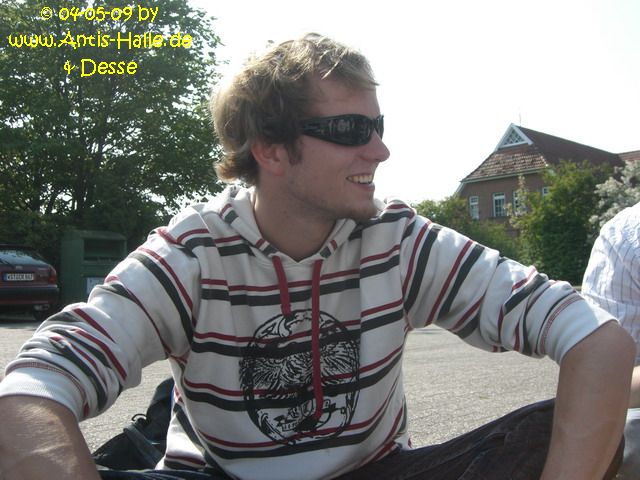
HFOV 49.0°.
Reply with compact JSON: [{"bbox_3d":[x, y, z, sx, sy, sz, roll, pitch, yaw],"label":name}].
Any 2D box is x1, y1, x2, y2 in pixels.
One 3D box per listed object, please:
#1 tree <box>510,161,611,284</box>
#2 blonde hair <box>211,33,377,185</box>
[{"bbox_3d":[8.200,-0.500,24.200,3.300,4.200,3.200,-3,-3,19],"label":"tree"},{"bbox_3d":[-0.036,-0.178,0.950,0.215,0.205,0.180,-2,-3,16],"label":"blonde hair"}]

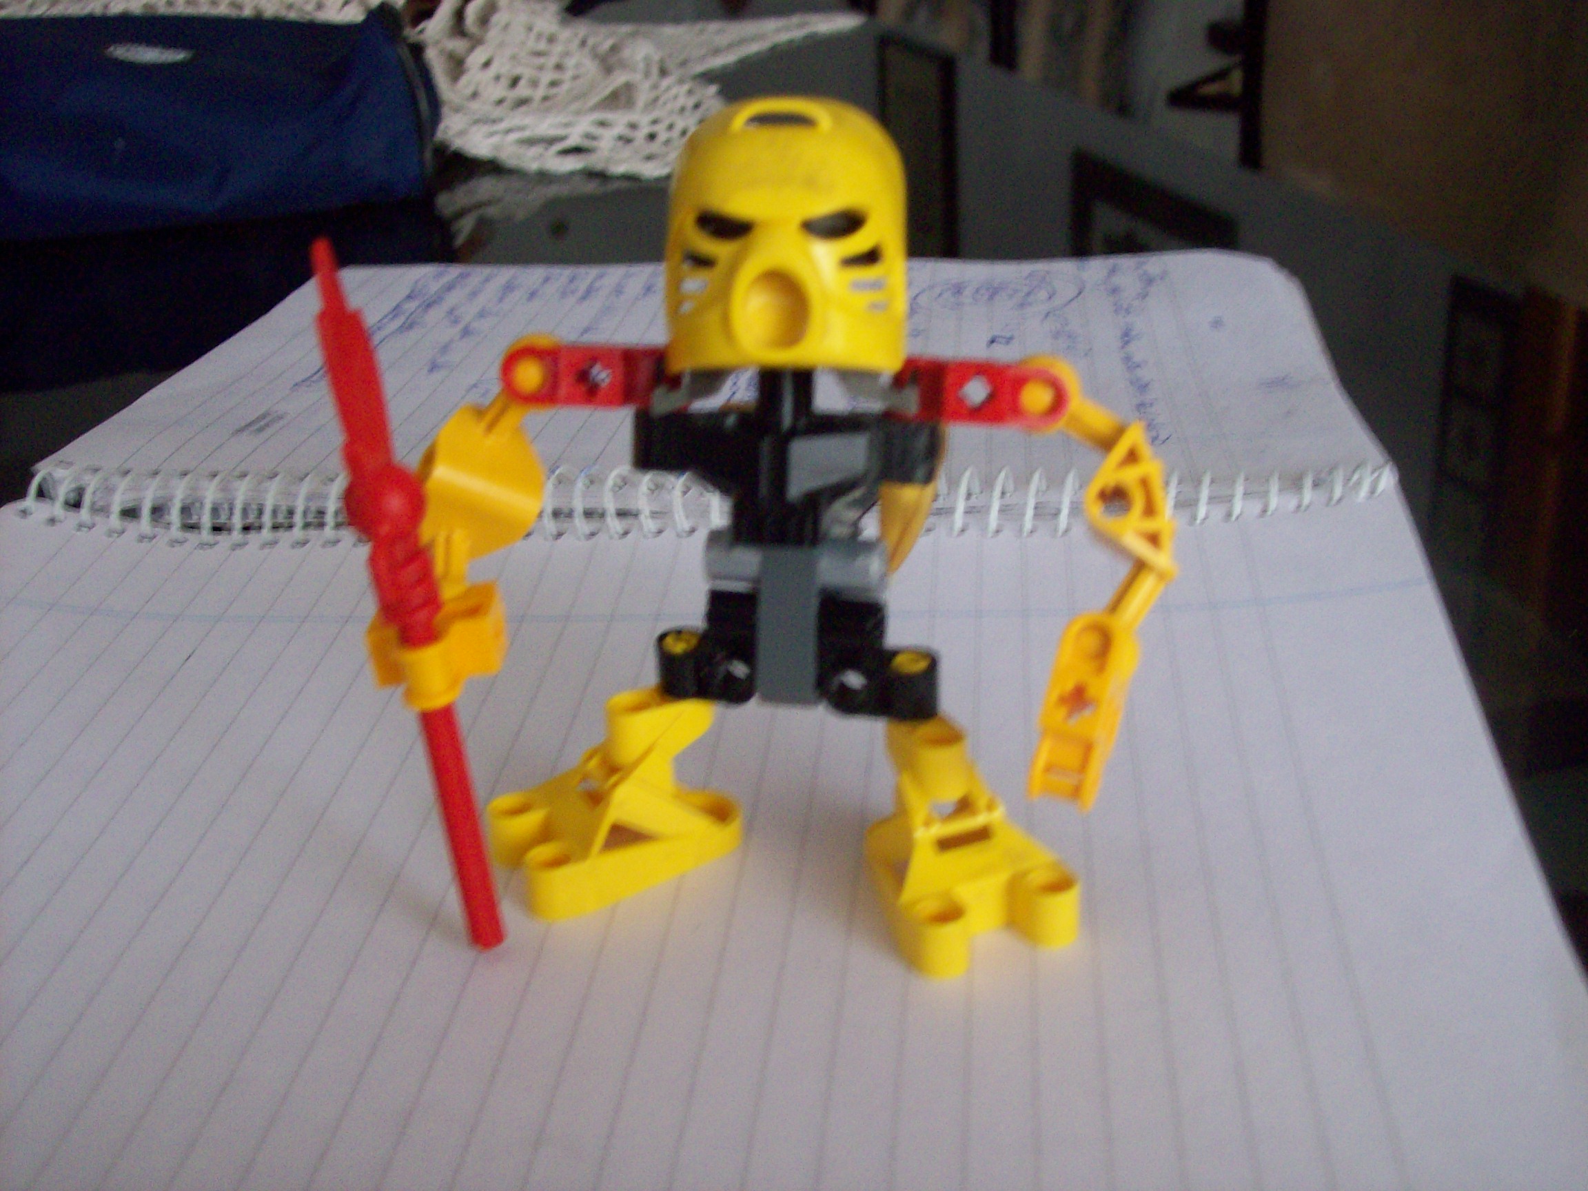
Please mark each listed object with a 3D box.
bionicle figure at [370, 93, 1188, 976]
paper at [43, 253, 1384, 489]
[{"bbox_3d":[-0.004,-0.010,0.262,0.102,0.108,0.047,3,25,15],"label":"bionicle figure"},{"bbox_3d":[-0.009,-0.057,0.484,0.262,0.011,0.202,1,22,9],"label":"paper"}]

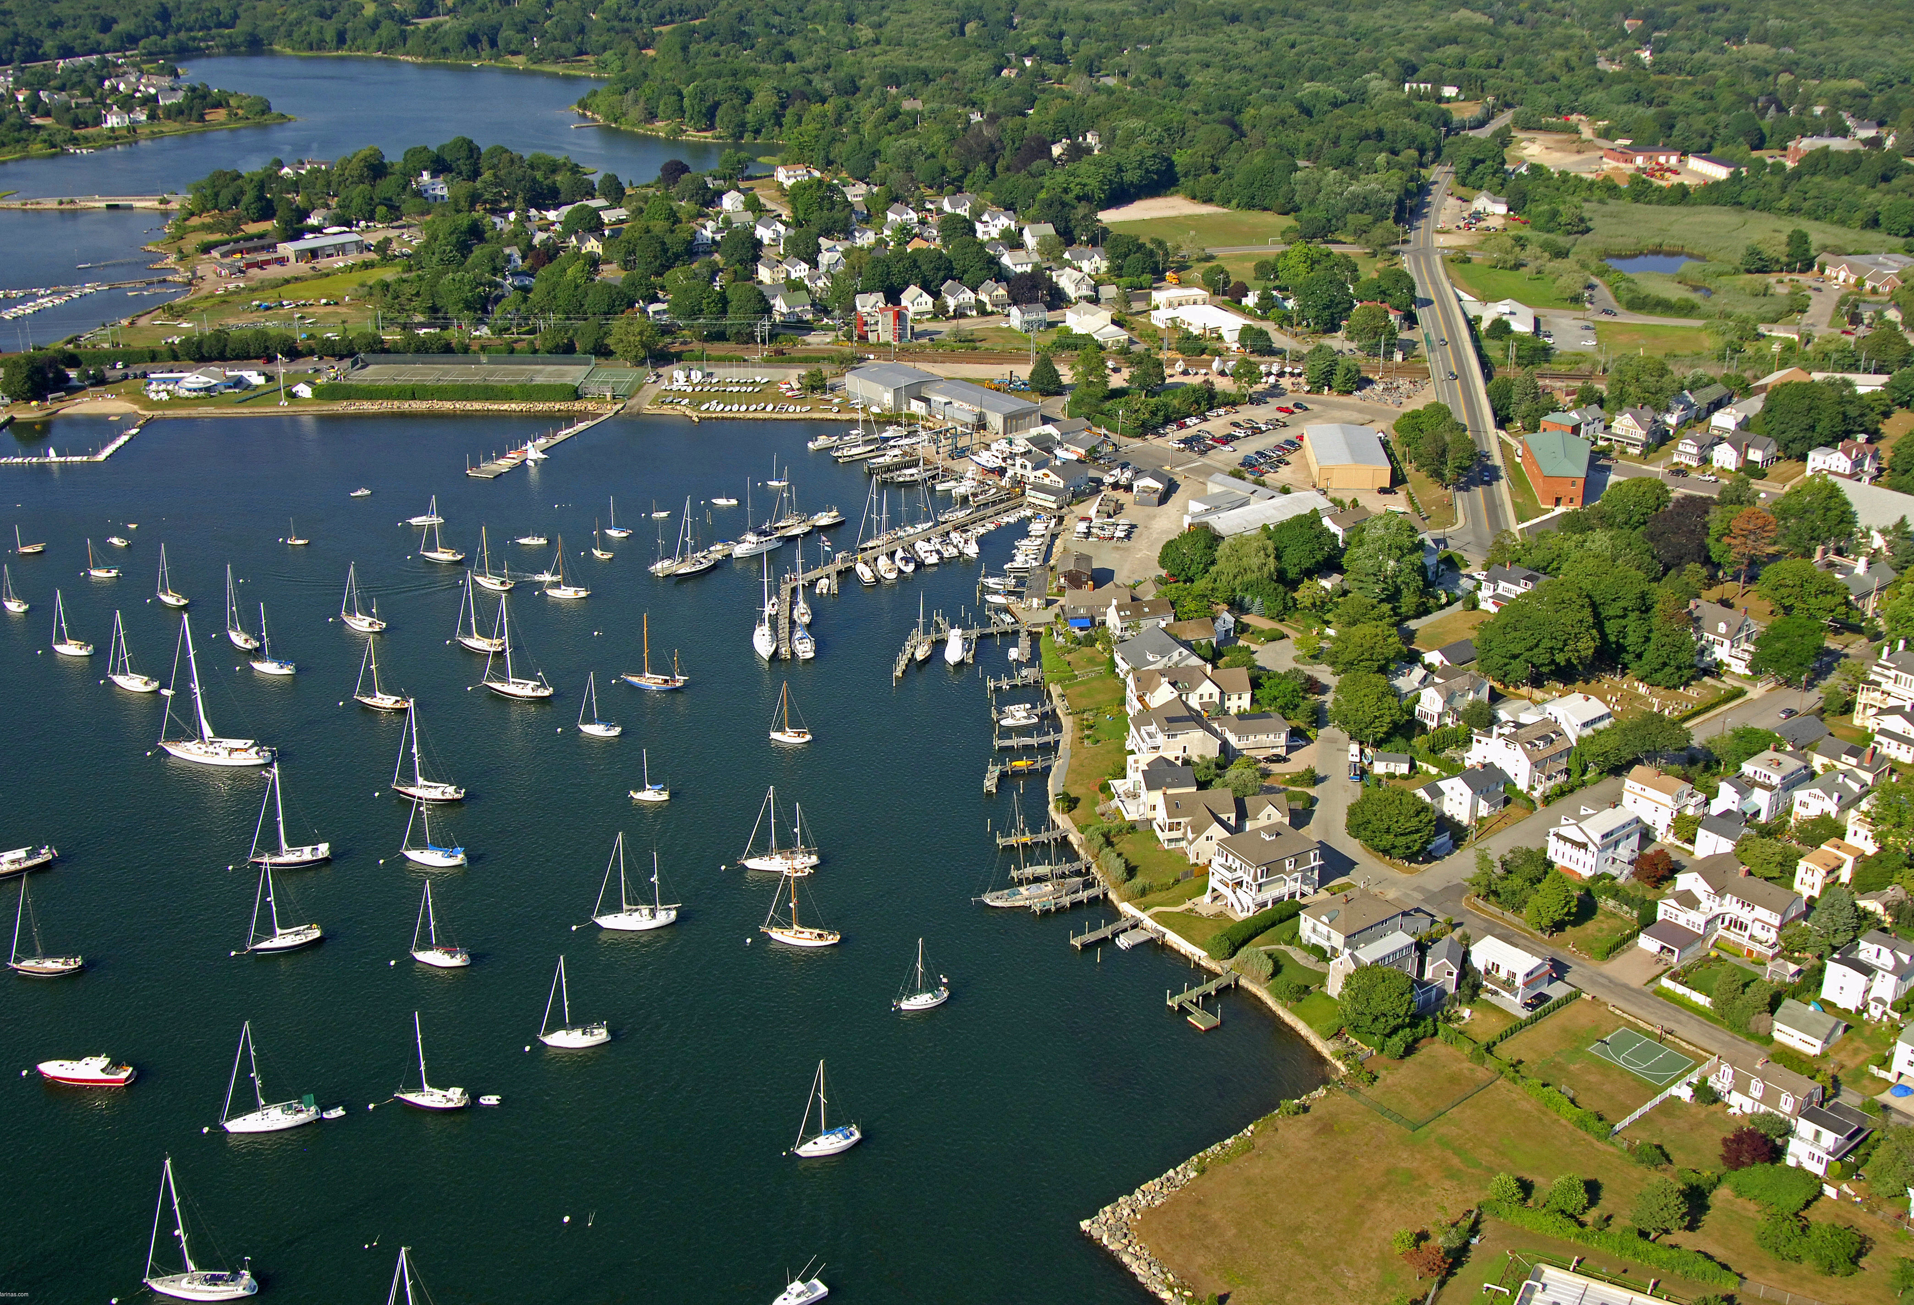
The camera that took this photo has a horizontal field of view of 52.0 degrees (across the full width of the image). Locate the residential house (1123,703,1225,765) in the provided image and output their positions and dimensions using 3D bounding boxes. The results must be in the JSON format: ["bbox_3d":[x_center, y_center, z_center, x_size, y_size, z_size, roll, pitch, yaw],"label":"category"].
[{"bbox_3d":[40.880,13.760,367.560,14.800,9.500,11.500,-5,23,-9],"label":"residential house"}]

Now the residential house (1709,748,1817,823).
[{"bbox_3d":[139.300,22.540,338.480,16.500,8.500,8.800,-18,28,-35],"label":"residential house"}]

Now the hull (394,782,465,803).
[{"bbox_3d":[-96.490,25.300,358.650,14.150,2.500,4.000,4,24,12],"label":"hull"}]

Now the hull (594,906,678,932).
[{"bbox_3d":[-51.989,43.082,317.924,13.400,2.200,3.800,-3,23,-7],"label":"hull"}]

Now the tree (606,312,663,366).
[{"bbox_3d":[-105.711,-102.691,643.529,17.000,15.500,17.000,0,23,0],"label":"tree"}]

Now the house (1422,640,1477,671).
[{"bbox_3d":[100.390,0.700,397.710,9.500,4.600,6.900,-17,28,-35],"label":"house"}]

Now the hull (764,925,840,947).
[{"bbox_3d":[-24.380,44.130,307.680,12.200,1.900,3.200,3,23,7],"label":"hull"}]

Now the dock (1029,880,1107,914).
[{"bbox_3d":[19.490,42.490,338.550,14.200,2.500,2.700,-11,26,-24],"label":"dock"}]

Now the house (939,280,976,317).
[{"bbox_3d":[0.633,-127.911,708.541,8.150,9.600,14.680,-8,24,-19],"label":"house"}]

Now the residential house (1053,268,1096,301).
[{"bbox_3d":[42.230,-131.150,700.110,8.800,9.300,19.000,-8,24,-17],"label":"residential house"}]

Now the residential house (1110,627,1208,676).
[{"bbox_3d":[41.200,0.820,394.940,14.200,8.900,12.800,-7,24,-15],"label":"residential house"}]

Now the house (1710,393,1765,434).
[{"bbox_3d":[230.000,-69.080,575.390,8.200,8.200,21.500,21,31,40],"label":"house"}]

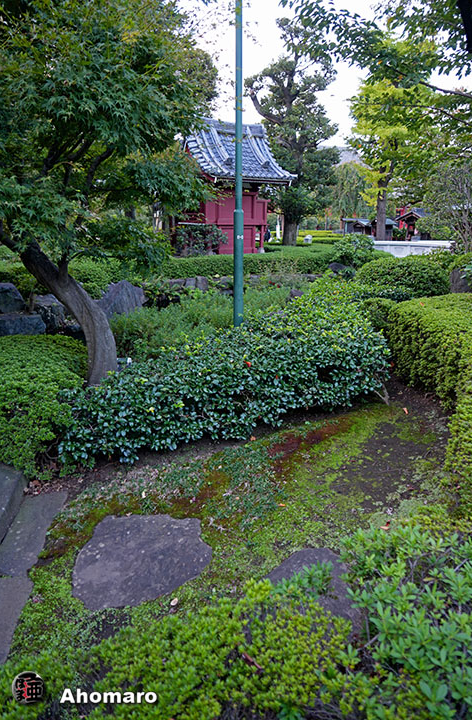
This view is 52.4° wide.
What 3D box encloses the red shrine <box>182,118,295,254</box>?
[{"bbox_3d":[-0.303,-6.733,19.066,3.413,4.968,3.996,-10,20,-30],"label":"red shrine"}]

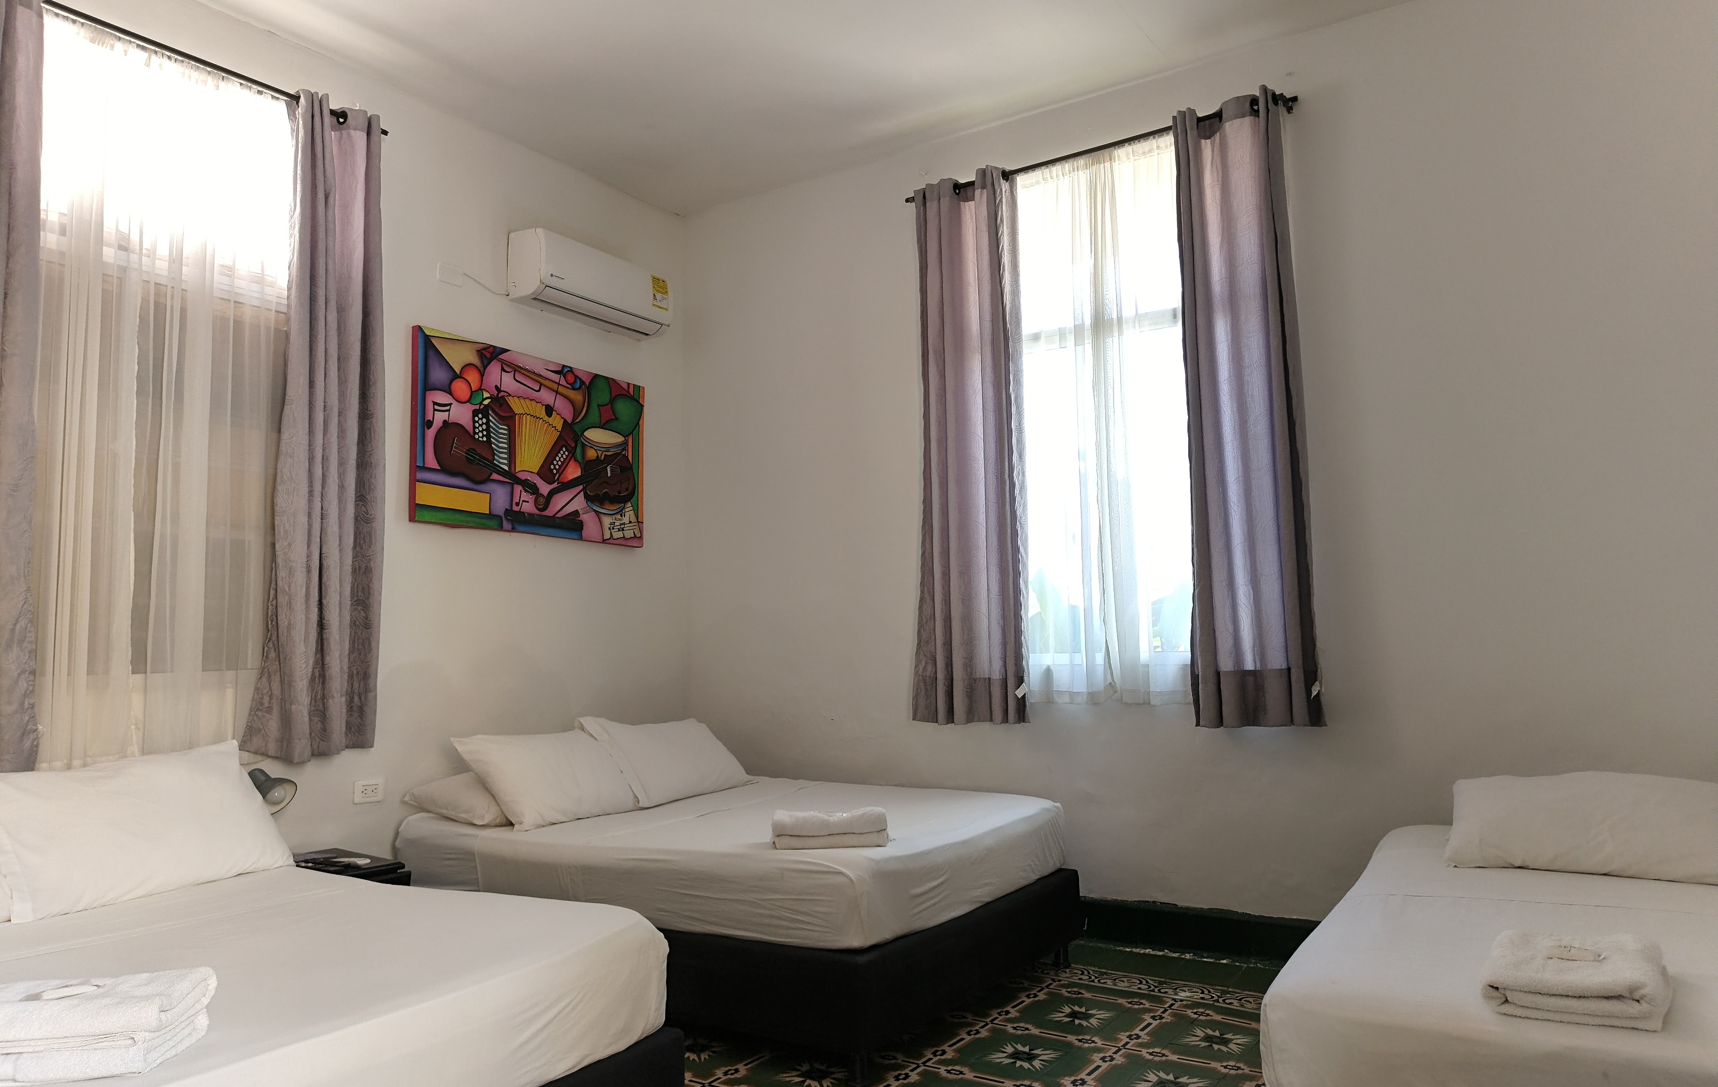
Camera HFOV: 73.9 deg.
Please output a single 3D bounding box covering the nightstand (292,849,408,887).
[{"bbox_3d":[-1.757,1.257,3.612,0.456,0.456,0.450,-4,-7,33],"label":"nightstand"}]

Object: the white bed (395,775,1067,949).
[{"bbox_3d":[-0.424,1.023,3.962,1.910,0.250,1.370,-4,-7,33],"label":"white bed"}]

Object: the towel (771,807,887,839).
[{"bbox_3d":[-0.082,0.805,3.291,0.315,0.057,0.210,-1,-6,1],"label":"towel"}]

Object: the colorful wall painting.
[{"bbox_3d":[-1.351,-0.406,4.825,0.041,0.753,1.215,-4,-7,33],"label":"colorful wall painting"}]

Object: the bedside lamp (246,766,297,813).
[{"bbox_3d":[-1.856,0.872,3.634,0.190,0.318,0.150,-4,-7,33],"label":"bedside lamp"}]

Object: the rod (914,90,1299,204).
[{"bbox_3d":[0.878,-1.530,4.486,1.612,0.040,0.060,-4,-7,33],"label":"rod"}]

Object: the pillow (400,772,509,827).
[{"bbox_3d":[-1.201,0.850,4.055,0.460,0.150,0.680,-4,-7,33],"label":"pillow"}]

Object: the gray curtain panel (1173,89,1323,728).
[{"bbox_3d":[1.361,-0.476,4.017,0.420,2.230,0.120,-4,-7,33],"label":"gray curtain panel"}]

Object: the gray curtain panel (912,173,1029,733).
[{"bbox_3d":[0.432,-0.401,4.619,0.490,2.230,0.120,-4,-7,33],"label":"gray curtain panel"}]

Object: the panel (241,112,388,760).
[{"bbox_3d":[-1.834,-0.418,3.919,0.130,2.304,0.448,-4,-7,33],"label":"panel"}]

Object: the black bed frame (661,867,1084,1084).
[{"bbox_3d":[-0.412,1.306,3.929,1.920,0.340,1.400,-4,-7,33],"label":"black bed frame"}]

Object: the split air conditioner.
[{"bbox_3d":[-1.166,-1.124,5.034,0.216,0.301,0.777,-4,-7,33],"label":"split air conditioner"}]

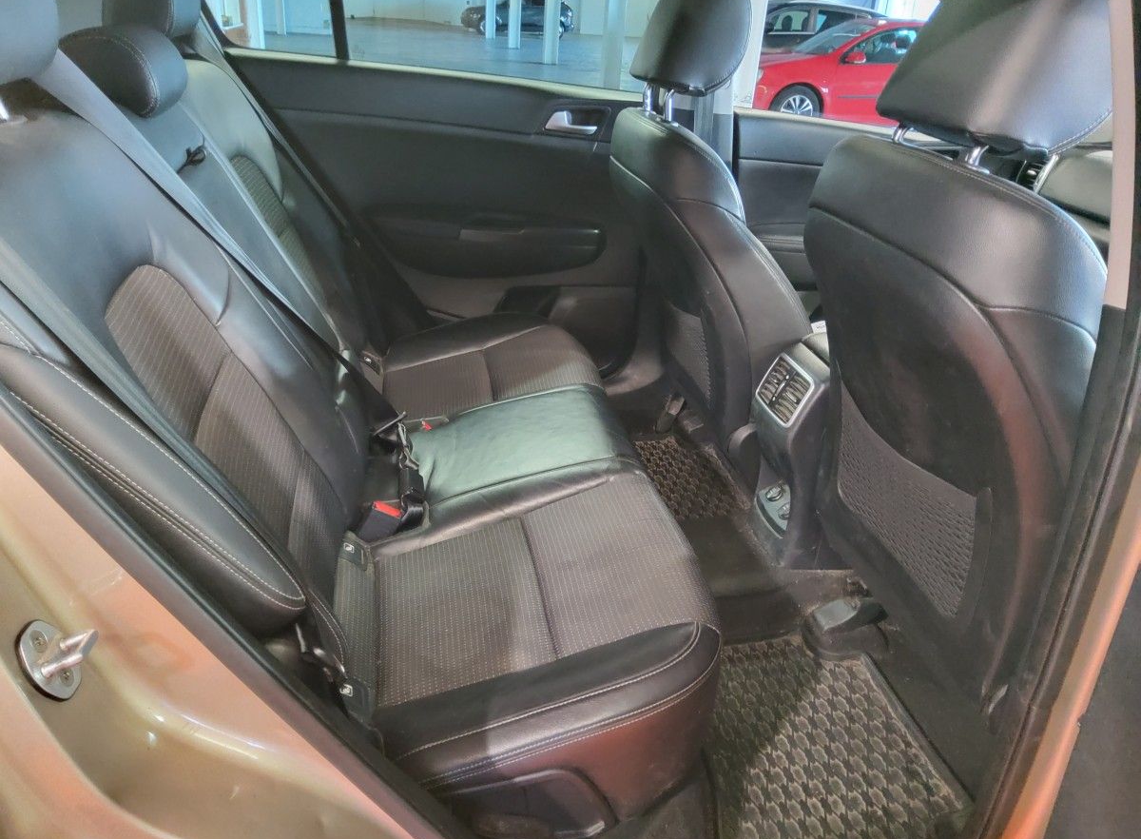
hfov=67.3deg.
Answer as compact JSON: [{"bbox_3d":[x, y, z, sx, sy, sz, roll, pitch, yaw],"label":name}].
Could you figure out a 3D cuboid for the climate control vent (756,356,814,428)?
[{"bbox_3d":[0.367,-0.048,1.438,0.030,0.083,0.133,21,19,-19],"label":"climate control vent"}]

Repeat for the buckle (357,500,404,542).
[{"bbox_3d":[-0.274,0.155,1.206,0.046,0.070,0.024,24,18,-16],"label":"buckle"}]

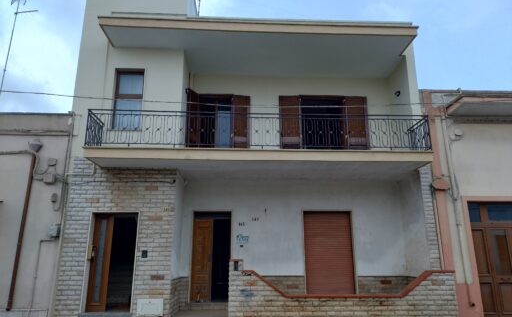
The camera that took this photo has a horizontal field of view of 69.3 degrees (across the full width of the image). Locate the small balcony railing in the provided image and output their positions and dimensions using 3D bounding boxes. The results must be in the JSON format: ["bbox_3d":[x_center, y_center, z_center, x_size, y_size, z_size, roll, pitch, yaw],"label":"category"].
[{"bbox_3d":[0.111,-0.491,8.634,7.566,0.863,0.974,1,-13,-3],"label":"small balcony railing"}]

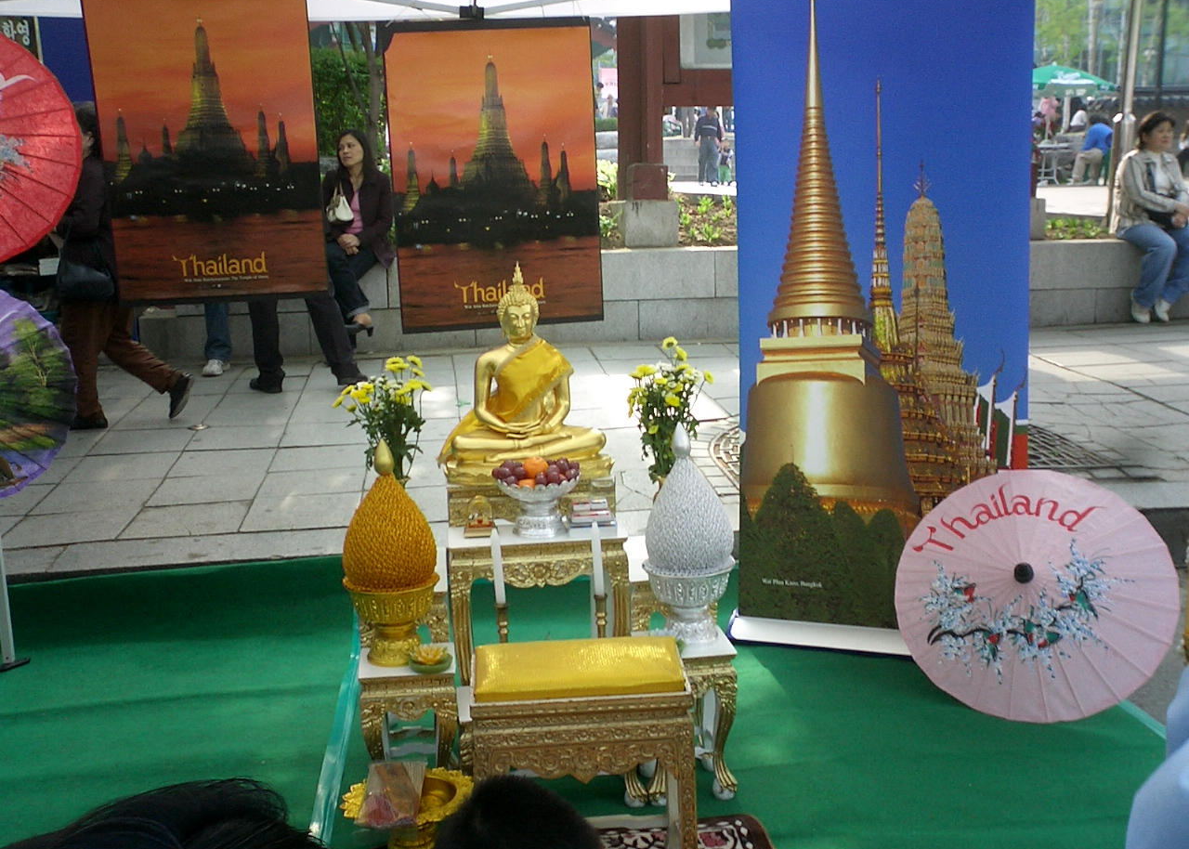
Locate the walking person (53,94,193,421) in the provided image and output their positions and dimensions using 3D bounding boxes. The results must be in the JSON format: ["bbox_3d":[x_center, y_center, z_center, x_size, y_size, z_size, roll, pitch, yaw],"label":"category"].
[{"bbox_3d":[-2.289,-0.768,6.142,0.620,1.560,0.500,-3,13,-8],"label":"walking person"}]

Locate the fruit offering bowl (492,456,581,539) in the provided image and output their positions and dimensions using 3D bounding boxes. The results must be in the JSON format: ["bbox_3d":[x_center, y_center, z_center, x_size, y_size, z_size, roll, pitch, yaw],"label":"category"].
[{"bbox_3d":[-0.141,0.173,3.194,0.221,0.193,0.221,-2,13,0],"label":"fruit offering bowl"}]

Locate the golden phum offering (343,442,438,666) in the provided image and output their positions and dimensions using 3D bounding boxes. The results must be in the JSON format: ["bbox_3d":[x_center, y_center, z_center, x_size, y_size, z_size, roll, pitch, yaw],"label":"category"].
[{"bbox_3d":[-0.485,0.303,3.002,0.229,0.537,0.229,-3,13,-4],"label":"golden phum offering"}]

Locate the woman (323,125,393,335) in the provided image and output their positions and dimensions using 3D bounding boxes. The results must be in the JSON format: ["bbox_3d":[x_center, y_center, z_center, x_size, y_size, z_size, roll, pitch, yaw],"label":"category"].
[{"bbox_3d":[-1.444,-1.151,7.816,0.500,1.300,0.680,0,13,4],"label":"woman"}]

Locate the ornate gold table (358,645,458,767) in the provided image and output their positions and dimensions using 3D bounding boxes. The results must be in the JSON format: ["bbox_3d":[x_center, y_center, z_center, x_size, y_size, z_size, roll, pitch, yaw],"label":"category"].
[{"bbox_3d":[-0.435,0.733,3.024,0.220,0.370,0.195,-3,13,-8],"label":"ornate gold table"}]

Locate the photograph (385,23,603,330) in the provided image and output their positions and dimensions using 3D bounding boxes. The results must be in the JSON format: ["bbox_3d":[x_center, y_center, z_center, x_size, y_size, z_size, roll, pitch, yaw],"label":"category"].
[{"bbox_3d":[-0.297,-0.746,3.830,0.612,0.905,0.020,-4,11,-8],"label":"photograph"}]

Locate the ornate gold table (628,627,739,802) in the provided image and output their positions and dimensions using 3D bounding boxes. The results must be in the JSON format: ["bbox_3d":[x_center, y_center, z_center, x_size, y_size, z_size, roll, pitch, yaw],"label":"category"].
[{"bbox_3d":[0.217,0.705,3.103,0.225,0.375,0.190,-3,13,-8],"label":"ornate gold table"}]

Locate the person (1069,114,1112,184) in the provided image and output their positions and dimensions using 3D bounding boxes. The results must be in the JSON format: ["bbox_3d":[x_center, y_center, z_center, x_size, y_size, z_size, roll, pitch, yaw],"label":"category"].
[{"bbox_3d":[8.835,-4.906,22.562,0.630,1.200,0.480,-6,14,-18],"label":"person"}]

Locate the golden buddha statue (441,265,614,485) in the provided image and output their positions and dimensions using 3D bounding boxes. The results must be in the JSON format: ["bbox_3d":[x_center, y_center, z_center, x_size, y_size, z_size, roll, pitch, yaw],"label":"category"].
[{"bbox_3d":[-0.191,-0.145,3.308,0.450,0.550,0.260,-3,13,-8],"label":"golden buddha statue"}]

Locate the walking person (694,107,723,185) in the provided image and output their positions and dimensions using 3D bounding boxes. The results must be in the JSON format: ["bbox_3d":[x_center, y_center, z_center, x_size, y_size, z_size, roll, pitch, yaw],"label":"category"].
[{"bbox_3d":[2.342,-5.758,26.005,0.570,1.700,0.380,-2,13,0],"label":"walking person"}]

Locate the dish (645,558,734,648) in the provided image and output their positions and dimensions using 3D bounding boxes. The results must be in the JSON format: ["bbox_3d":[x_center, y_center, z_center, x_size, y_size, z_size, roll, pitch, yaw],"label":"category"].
[{"bbox_3d":[0.234,0.428,3.078,0.226,0.180,0.226,-1,13,0],"label":"dish"}]

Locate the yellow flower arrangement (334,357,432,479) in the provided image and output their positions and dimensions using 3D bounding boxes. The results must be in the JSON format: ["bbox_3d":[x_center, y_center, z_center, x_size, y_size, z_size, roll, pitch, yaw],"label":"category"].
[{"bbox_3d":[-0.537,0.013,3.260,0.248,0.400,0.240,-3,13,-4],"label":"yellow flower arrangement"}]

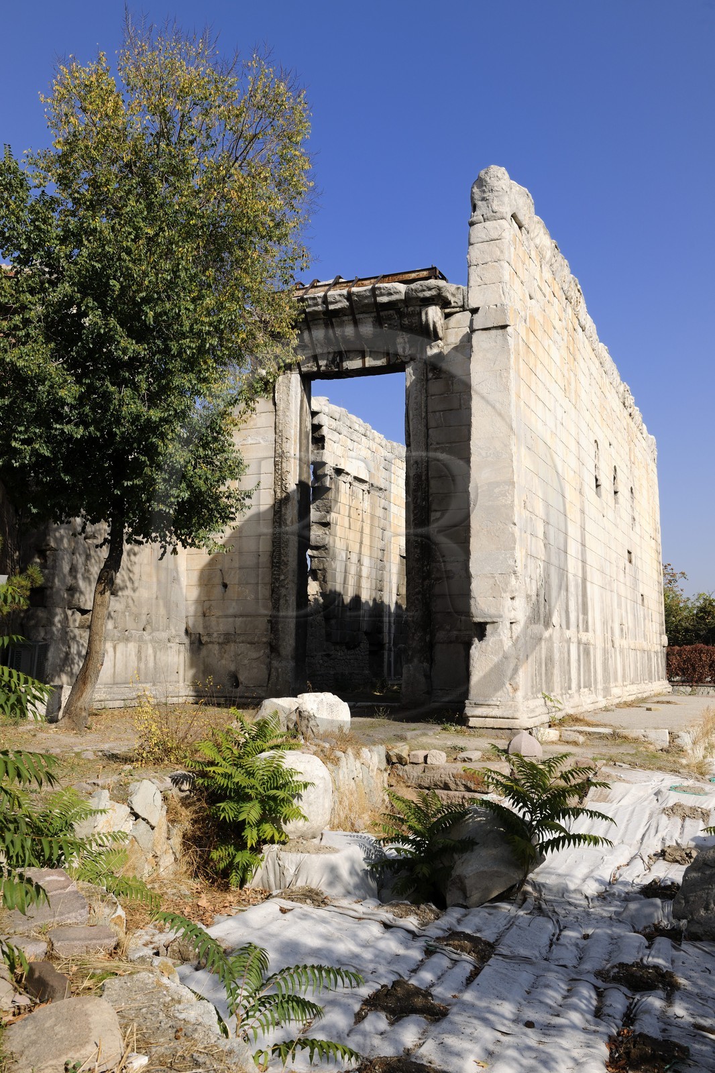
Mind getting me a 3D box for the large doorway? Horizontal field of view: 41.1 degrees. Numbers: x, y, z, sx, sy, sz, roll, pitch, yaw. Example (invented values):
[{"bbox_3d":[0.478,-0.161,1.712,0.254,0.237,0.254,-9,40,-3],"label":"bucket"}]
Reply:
[{"bbox_3d":[-0.050,-0.055,26.283,3.216,9.060,0.660,-3,-8,23],"label":"large doorway"}]

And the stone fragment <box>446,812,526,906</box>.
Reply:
[{"bbox_3d":[1.506,3.657,10.846,1.050,0.980,0.850,2,-7,-20],"label":"stone fragment"}]

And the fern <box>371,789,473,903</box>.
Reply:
[{"bbox_3d":[0.694,3.258,10.000,1.050,1.080,0.950,0,-8,4],"label":"fern"}]

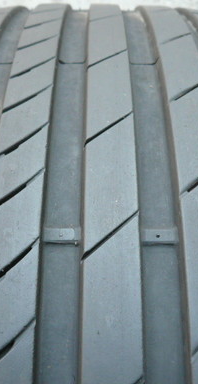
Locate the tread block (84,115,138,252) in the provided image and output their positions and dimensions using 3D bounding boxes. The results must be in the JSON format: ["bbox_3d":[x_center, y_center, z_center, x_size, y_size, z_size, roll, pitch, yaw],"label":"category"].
[{"bbox_3d":[0.005,-0.005,0.172,0.021,0.009,0.067,0,61,-1],"label":"tread block"}]

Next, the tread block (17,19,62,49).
[{"bbox_3d":[-0.034,-0.090,0.242,0.021,0.008,0.045,2,42,-2],"label":"tread block"}]

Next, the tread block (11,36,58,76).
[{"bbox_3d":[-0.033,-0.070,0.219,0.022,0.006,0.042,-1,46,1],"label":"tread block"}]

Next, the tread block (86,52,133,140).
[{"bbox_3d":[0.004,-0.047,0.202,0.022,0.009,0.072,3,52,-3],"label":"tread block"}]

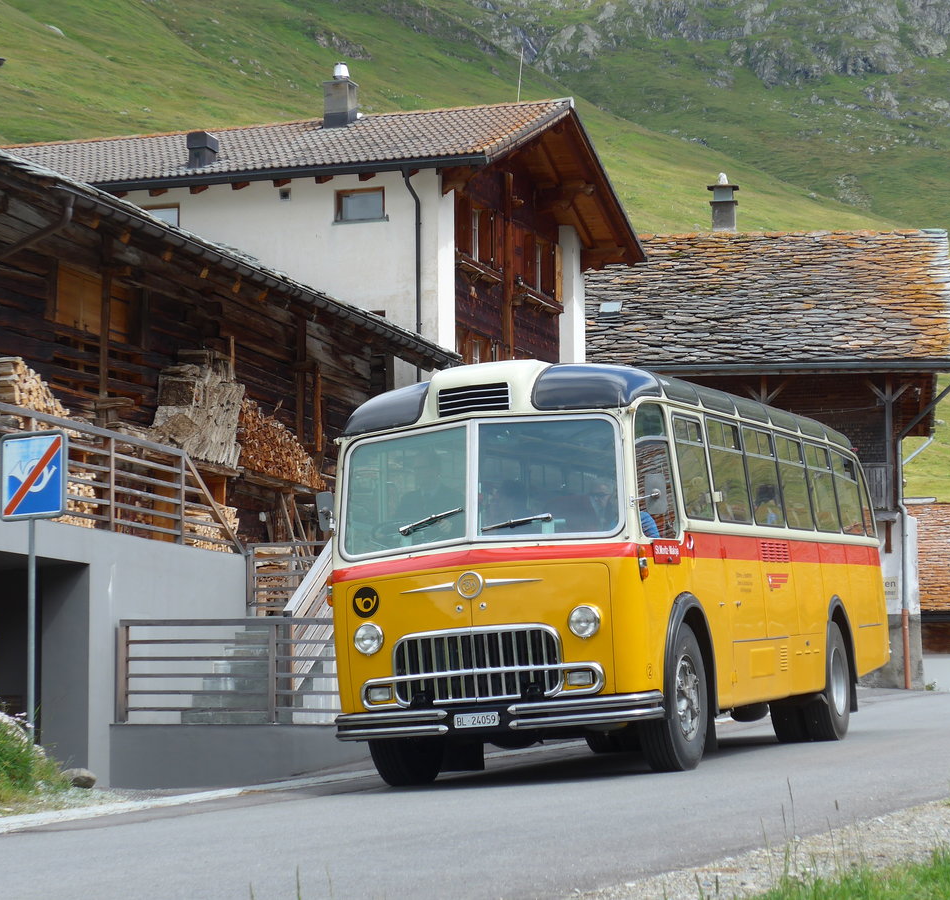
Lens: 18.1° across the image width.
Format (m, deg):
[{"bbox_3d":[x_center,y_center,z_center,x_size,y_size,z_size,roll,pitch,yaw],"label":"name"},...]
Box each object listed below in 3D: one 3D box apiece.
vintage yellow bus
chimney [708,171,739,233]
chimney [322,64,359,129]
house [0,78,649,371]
[{"bbox_3d":[1.406,1.007,24.281,2.360,2.950,9.700,-5,-4,17],"label":"vintage yellow bus"},{"bbox_3d":[5.693,-5.624,68.300,0.700,1.450,0.660,-1,-5,6],"label":"chimney"},{"bbox_3d":[-2.620,-6.858,57.887,0.550,1.300,0.550,-2,-6,18],"label":"chimney"},{"bbox_3d":[-4.260,-1.566,58.949,13.000,10.180,11.000,-2,-6,18],"label":"house"}]

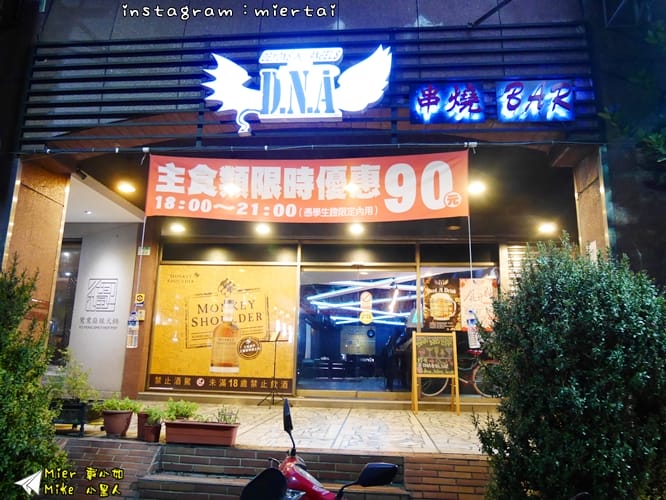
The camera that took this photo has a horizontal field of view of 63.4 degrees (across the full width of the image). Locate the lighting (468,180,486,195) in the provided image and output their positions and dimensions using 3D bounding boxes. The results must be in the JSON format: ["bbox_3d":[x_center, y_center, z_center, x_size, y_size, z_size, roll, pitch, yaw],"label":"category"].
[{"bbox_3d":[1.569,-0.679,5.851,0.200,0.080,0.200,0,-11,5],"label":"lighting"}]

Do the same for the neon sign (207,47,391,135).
[{"bbox_3d":[-0.346,-1.502,5.124,1.793,0.896,0.120,0,-12,5],"label":"neon sign"}]

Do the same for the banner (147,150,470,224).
[{"bbox_3d":[-0.270,-0.584,5.003,2.997,0.661,0.050,0,-12,5],"label":"banner"}]

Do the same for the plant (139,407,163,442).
[{"bbox_3d":[-1.549,1.495,4.653,0.170,0.285,0.170,0,-11,5],"label":"plant"}]

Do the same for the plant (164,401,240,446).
[{"bbox_3d":[-1.113,1.471,4.602,0.618,0.330,0.250,0,-11,5],"label":"plant"}]

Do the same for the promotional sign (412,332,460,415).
[{"bbox_3d":[1.536,1.857,8.172,0.660,1.202,0.420,0,-12,5],"label":"promotional sign"}]

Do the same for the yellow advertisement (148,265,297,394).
[{"bbox_3d":[-1.718,1.236,8.537,2.293,1.977,0.050,0,-11,5],"label":"yellow advertisement"}]

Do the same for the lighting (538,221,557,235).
[{"bbox_3d":[3.314,-0.332,8.325,0.220,0.080,0.220,0,-12,5],"label":"lighting"}]

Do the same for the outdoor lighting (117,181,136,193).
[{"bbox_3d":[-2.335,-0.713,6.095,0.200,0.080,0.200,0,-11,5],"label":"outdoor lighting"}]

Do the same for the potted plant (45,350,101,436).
[{"bbox_3d":[-2.516,1.377,5.234,0.477,0.768,0.420,0,-12,5],"label":"potted plant"}]

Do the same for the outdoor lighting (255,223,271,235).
[{"bbox_3d":[-1.135,-0.340,8.735,0.220,0.080,0.220,0,-12,5],"label":"outdoor lighting"}]

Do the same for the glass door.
[{"bbox_3d":[0.378,1.234,8.368,1.858,1.984,0.070,0,-11,5],"label":"glass door"}]

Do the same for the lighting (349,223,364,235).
[{"bbox_3d":[0.383,-0.335,8.606,0.220,0.080,0.220,0,-12,5],"label":"lighting"}]

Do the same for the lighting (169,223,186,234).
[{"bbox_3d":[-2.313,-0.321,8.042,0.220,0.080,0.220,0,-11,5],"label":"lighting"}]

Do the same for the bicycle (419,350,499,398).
[{"bbox_3d":[2.116,1.974,8.948,1.613,0.930,0.500,0,-11,5],"label":"bicycle"}]

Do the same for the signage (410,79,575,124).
[{"bbox_3d":[1.459,-1.357,4.960,1.469,0.424,0.070,0,-12,5],"label":"signage"}]

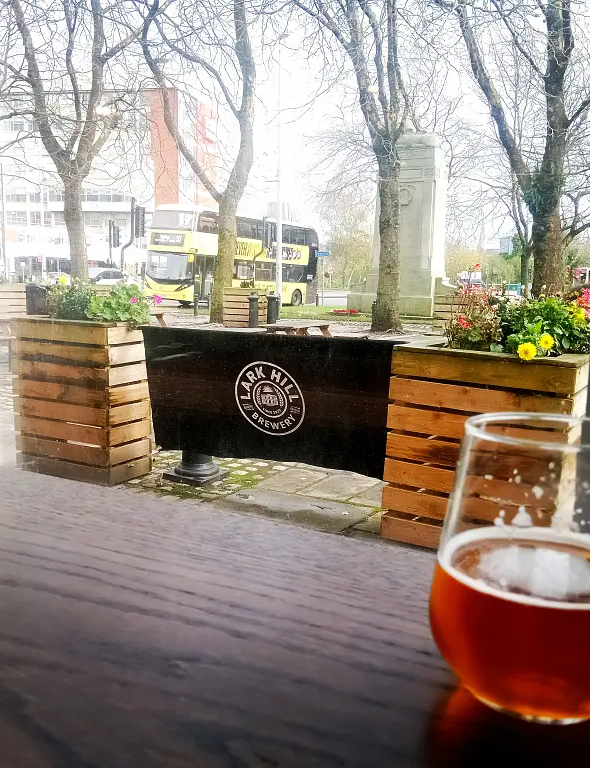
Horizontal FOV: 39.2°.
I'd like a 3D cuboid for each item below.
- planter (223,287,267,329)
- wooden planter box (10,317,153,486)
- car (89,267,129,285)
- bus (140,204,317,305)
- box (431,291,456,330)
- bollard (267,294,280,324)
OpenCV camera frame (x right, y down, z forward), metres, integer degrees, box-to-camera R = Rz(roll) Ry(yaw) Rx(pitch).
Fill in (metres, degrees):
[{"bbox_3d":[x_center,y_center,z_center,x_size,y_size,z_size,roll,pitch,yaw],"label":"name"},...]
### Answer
[{"bbox_3d":[-0.917,-1.312,15.222,0.770,0.877,0.312,7,10,33],"label":"planter"},{"bbox_3d":[-1.309,0.078,5.074,0.766,0.926,0.351,6,10,29],"label":"wooden planter box"},{"bbox_3d":[-11.170,-5.974,48.618,1.800,1.480,4.250,7,11,33],"label":"car"},{"bbox_3d":[-2.630,-5.820,40.000,2.550,4.300,10.900,5,7,30],"label":"bus"},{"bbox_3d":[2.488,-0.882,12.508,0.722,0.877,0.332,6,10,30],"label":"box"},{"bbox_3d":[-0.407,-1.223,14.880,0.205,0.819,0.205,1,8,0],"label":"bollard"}]

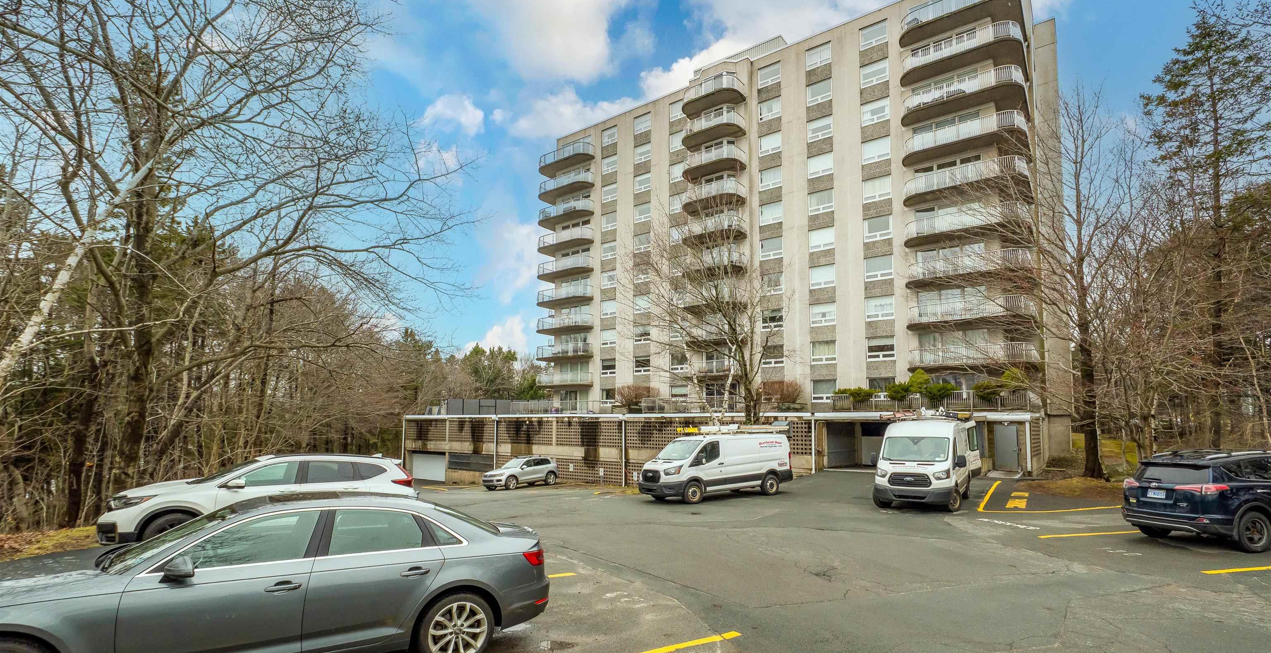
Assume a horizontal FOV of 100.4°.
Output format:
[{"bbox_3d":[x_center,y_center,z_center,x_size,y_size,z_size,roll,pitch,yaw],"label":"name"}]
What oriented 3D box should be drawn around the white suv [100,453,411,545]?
[{"bbox_3d":[-6.444,3.041,9.629,4.620,1.690,1.870,6,-10,-39],"label":"white suv"}]

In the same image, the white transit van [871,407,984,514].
[{"bbox_3d":[9.113,4.103,16.666,2.150,2.700,5.700,-5,-9,36],"label":"white transit van"}]

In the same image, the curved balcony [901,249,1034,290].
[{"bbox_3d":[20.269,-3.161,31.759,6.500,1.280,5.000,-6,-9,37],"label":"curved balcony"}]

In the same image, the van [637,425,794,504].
[{"bbox_3d":[2.851,4.754,18.664,5.850,2.350,2.120,5,-9,-35],"label":"van"}]

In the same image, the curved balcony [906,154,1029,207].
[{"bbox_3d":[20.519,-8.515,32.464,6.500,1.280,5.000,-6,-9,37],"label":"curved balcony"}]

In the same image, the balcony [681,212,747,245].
[{"bbox_3d":[5.666,-7.111,39.719,5.000,1.280,2.300,-6,-9,37],"label":"balcony"}]

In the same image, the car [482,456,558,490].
[{"bbox_3d":[-6.793,8.693,31.753,1.950,1.720,4.750,-6,-9,38],"label":"car"}]

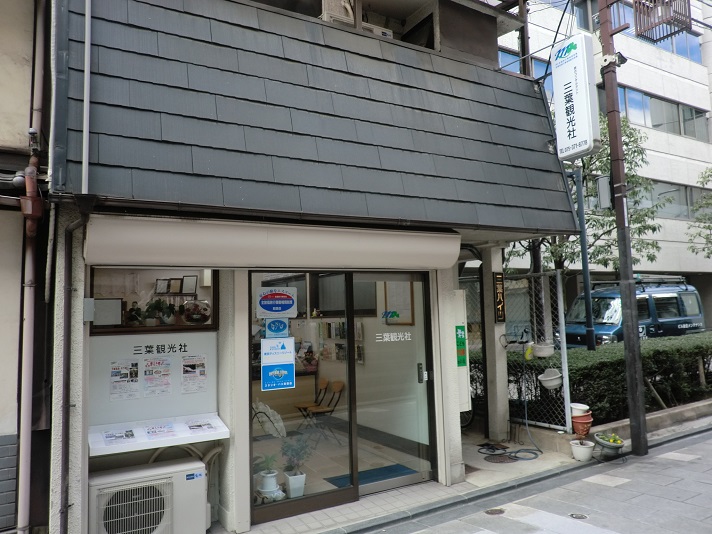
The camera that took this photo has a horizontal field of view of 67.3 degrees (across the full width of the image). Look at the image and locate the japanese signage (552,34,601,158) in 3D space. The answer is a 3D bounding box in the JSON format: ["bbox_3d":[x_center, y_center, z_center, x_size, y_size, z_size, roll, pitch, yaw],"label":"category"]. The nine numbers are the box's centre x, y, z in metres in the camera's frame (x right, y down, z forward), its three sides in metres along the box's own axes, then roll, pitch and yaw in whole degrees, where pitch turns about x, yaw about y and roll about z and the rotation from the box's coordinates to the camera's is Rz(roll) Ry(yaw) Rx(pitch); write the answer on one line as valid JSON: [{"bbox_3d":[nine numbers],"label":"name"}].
[{"bbox_3d":[2.336,-1.789,5.699,0.150,1.260,0.430,1,-5,-30],"label":"japanese signage"}]

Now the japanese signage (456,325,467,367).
[{"bbox_3d":[0.995,0.754,5.066,0.117,0.385,0.015,1,-5,-30],"label":"japanese signage"}]

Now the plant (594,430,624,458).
[{"bbox_3d":[2.893,2.037,6.103,0.330,0.290,0.320,1,-5,-30],"label":"plant"}]

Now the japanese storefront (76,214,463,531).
[{"bbox_3d":[-0.508,0.865,4.465,3.220,2.310,0.650,1,-5,-30],"label":"japanese storefront"}]

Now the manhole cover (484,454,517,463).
[{"bbox_3d":[1.565,2.061,5.752,0.360,0.015,0.340,-2,-5,0],"label":"manhole cover"}]

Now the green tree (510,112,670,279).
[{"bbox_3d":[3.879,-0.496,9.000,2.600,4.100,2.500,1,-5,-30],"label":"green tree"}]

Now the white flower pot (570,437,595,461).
[{"bbox_3d":[2.408,1.912,5.683,0.260,0.260,0.260,-2,-5,0],"label":"white flower pot"}]

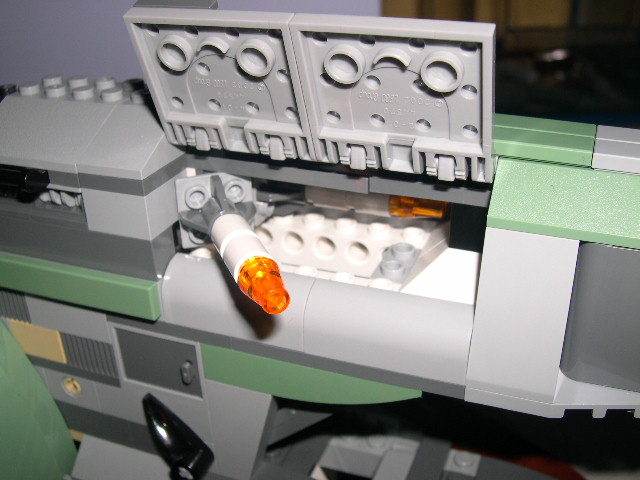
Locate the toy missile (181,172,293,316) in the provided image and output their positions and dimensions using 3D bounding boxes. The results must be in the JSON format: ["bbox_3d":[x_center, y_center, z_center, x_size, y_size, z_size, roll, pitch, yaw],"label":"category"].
[{"bbox_3d":[-0.014,0.002,0.125,0.016,0.016,0.038,-12,29,-19],"label":"toy missile"}]

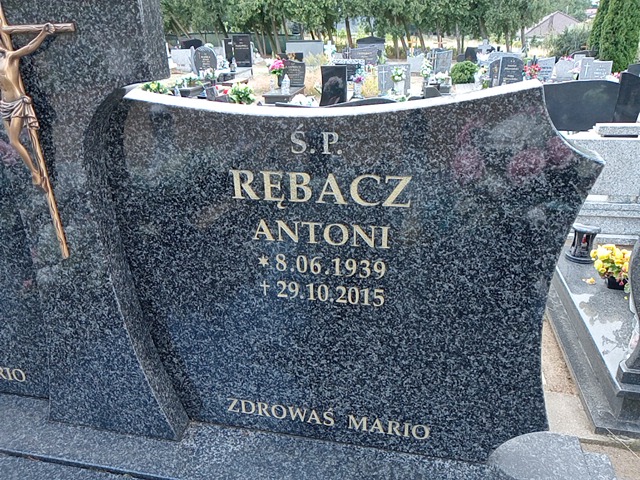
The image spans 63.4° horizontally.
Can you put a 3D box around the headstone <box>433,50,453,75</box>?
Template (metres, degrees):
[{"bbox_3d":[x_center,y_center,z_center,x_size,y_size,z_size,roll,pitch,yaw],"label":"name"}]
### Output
[{"bbox_3d":[3.100,-4.458,13.020,0.421,0.587,0.126,2,23,10],"label":"headstone"}]

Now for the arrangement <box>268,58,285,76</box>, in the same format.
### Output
[{"bbox_3d":[-1.000,-3.964,11.900,0.382,0.394,0.340,3,23,11],"label":"arrangement"}]

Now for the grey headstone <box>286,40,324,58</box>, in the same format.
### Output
[{"bbox_3d":[-0.704,-8.757,24.000,1.652,0.866,0.200,3,23,11],"label":"grey headstone"}]

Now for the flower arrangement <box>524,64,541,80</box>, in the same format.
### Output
[{"bbox_3d":[4.565,-3.613,11.130,0.290,0.296,0.270,2,23,10],"label":"flower arrangement"}]

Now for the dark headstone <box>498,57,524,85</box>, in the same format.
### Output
[{"bbox_3d":[4.032,-3.530,10.920,0.423,0.607,0.126,2,23,10],"label":"dark headstone"}]

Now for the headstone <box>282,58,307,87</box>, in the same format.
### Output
[{"bbox_3d":[-0.576,-3.821,11.865,0.496,0.580,0.116,2,23,10],"label":"headstone"}]

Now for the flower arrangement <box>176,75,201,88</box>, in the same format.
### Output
[{"bbox_3d":[-2.999,-3.612,11.800,0.530,0.300,0.400,3,23,11],"label":"flower arrangement"}]

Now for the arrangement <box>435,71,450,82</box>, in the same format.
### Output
[{"bbox_3d":[2.460,-3.274,10.400,0.313,0.250,0.300,3,23,11],"label":"arrangement"}]

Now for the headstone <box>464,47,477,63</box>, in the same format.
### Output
[{"bbox_3d":[5.134,-6.156,17.300,0.512,0.532,0.150,3,23,11],"label":"headstone"}]

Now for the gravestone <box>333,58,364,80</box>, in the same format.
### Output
[{"bbox_3d":[0.708,-4.129,12.600,0.783,0.497,0.150,3,23,11],"label":"gravestone"}]

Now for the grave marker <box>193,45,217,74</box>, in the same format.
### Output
[{"bbox_3d":[-2.952,-4.584,13.335,0.525,0.743,0.126,2,23,10],"label":"grave marker"}]

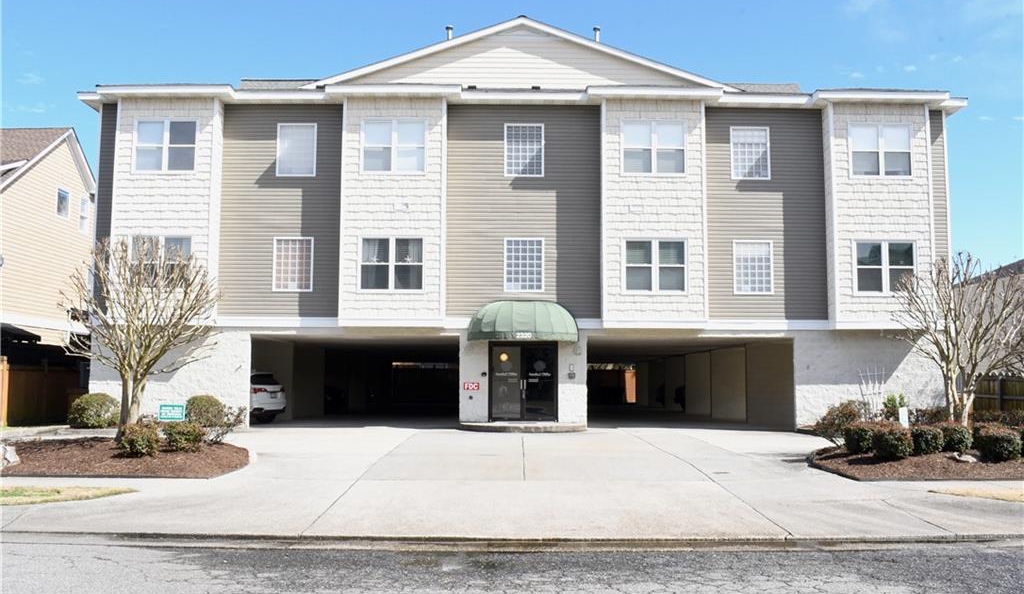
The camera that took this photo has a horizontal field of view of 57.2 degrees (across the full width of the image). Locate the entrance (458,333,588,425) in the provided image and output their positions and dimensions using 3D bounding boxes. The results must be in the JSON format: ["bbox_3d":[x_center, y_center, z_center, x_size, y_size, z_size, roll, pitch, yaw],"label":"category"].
[{"bbox_3d":[0.309,2.214,25.392,3.508,2.500,0.550,0,-6,-1],"label":"entrance"}]

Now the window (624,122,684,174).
[{"bbox_3d":[3.845,-4.048,25.486,1.726,1.512,0.130,0,-6,-1],"label":"window"}]

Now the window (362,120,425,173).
[{"bbox_3d":[-3.279,-4.163,25.985,1.716,1.471,0.130,0,-6,0],"label":"window"}]

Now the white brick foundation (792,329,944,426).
[{"bbox_3d":[9.706,2.232,25.589,4.187,2.726,0.400,0,-6,-1],"label":"white brick foundation"}]

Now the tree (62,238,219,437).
[{"bbox_3d":[-8.796,0.983,22.217,3.694,4.739,3.400,0,-6,0],"label":"tree"}]

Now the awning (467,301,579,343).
[{"bbox_3d":[0.292,0.629,25.571,3.112,1.170,1.000,0,-6,0],"label":"awning"}]

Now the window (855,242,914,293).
[{"bbox_3d":[10.199,-0.831,25.641,1.584,1.433,0.130,0,-6,0],"label":"window"}]

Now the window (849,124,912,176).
[{"bbox_3d":[10.026,-3.976,25.543,1.734,1.488,0.130,0,-6,-1],"label":"window"}]

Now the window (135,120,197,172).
[{"bbox_3d":[-9.344,-4.054,25.350,1.680,1.476,0.130,0,-6,-1],"label":"window"}]

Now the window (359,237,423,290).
[{"bbox_3d":[-3.230,-0.880,25.079,1.733,1.482,0.130,0,-6,-1],"label":"window"}]

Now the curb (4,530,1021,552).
[{"bbox_3d":[-0.002,2.714,10.373,11.600,0.150,0.500,0,-6,-1],"label":"curb"}]

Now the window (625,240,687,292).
[{"bbox_3d":[3.918,-0.831,25.641,1.693,1.432,0.130,0,-6,0],"label":"window"}]

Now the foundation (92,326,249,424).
[{"bbox_3d":[-9.459,2.183,26.064,4.474,2.642,0.350,0,-6,0],"label":"foundation"}]

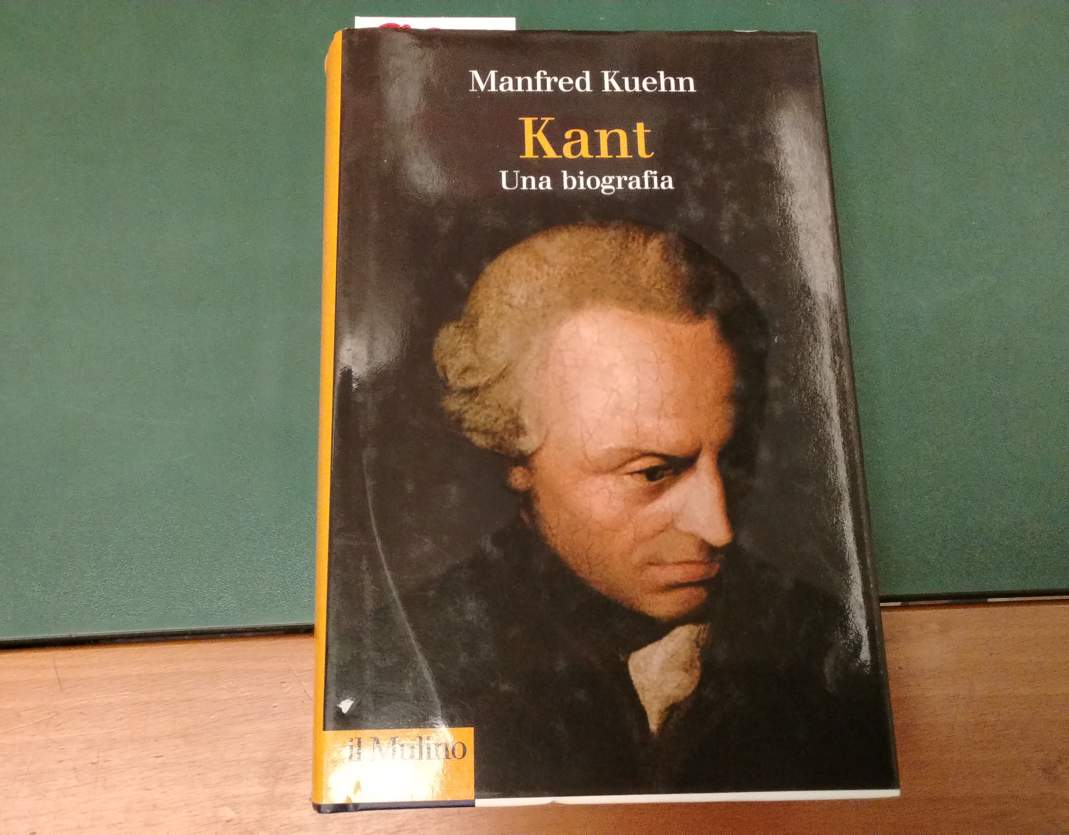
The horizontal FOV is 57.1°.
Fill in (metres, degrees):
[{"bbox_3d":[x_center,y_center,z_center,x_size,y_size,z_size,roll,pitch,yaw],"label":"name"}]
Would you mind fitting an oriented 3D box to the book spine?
[{"bbox_3d":[-0.059,-0.006,0.289,0.011,0.038,0.221,0,76,-2],"label":"book spine"}]

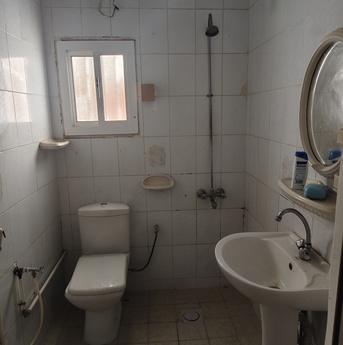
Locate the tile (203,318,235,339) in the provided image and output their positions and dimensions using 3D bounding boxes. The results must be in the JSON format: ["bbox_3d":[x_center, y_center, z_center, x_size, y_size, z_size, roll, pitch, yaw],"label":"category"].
[{"bbox_3d":[0.338,1.091,2.119,0.200,0.010,0.200,-2,11,-4],"label":"tile"}]

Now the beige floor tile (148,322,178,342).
[{"bbox_3d":[-0.055,1.100,2.092,0.200,0.010,0.195,-2,11,-3],"label":"beige floor tile"}]

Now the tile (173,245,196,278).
[{"bbox_3d":[0.112,0.749,2.543,0.200,0.300,0.010,-2,11,-4],"label":"tile"}]

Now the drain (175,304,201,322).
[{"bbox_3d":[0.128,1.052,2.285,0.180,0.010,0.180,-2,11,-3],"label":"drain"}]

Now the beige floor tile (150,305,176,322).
[{"bbox_3d":[-0.075,1.054,2.270,0.200,0.010,0.193,-2,11,-3],"label":"beige floor tile"}]

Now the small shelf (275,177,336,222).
[{"bbox_3d":[0.595,0.098,1.415,0.120,0.090,0.600,-2,11,-3],"label":"small shelf"}]

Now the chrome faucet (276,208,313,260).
[{"bbox_3d":[0.533,0.261,1.318,0.160,0.220,0.085,-2,11,-3],"label":"chrome faucet"}]

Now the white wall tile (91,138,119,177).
[{"bbox_3d":[-0.503,-0.115,2.330,0.200,0.300,0.010,-2,11,-4],"label":"white wall tile"}]

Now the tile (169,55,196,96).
[{"bbox_3d":[0.084,-0.722,2.261,0.200,0.300,0.010,-2,11,-3],"label":"tile"}]

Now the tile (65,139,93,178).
[{"bbox_3d":[-0.702,-0.108,2.315,0.200,0.300,0.010,-2,11,-4],"label":"tile"}]

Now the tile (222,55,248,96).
[{"bbox_3d":[0.478,-0.734,2.281,0.188,0.298,0.010,-2,11,-3],"label":"tile"}]

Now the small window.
[{"bbox_3d":[-0.534,-0.614,2.250,0.560,0.675,0.060,-2,11,-3],"label":"small window"}]

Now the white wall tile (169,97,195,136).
[{"bbox_3d":[0.085,-0.432,2.317,0.200,0.300,0.010,-2,11,-3],"label":"white wall tile"}]

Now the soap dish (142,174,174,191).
[{"bbox_3d":[-0.104,0.075,2.331,0.250,0.095,0.120,-2,11,-4],"label":"soap dish"}]

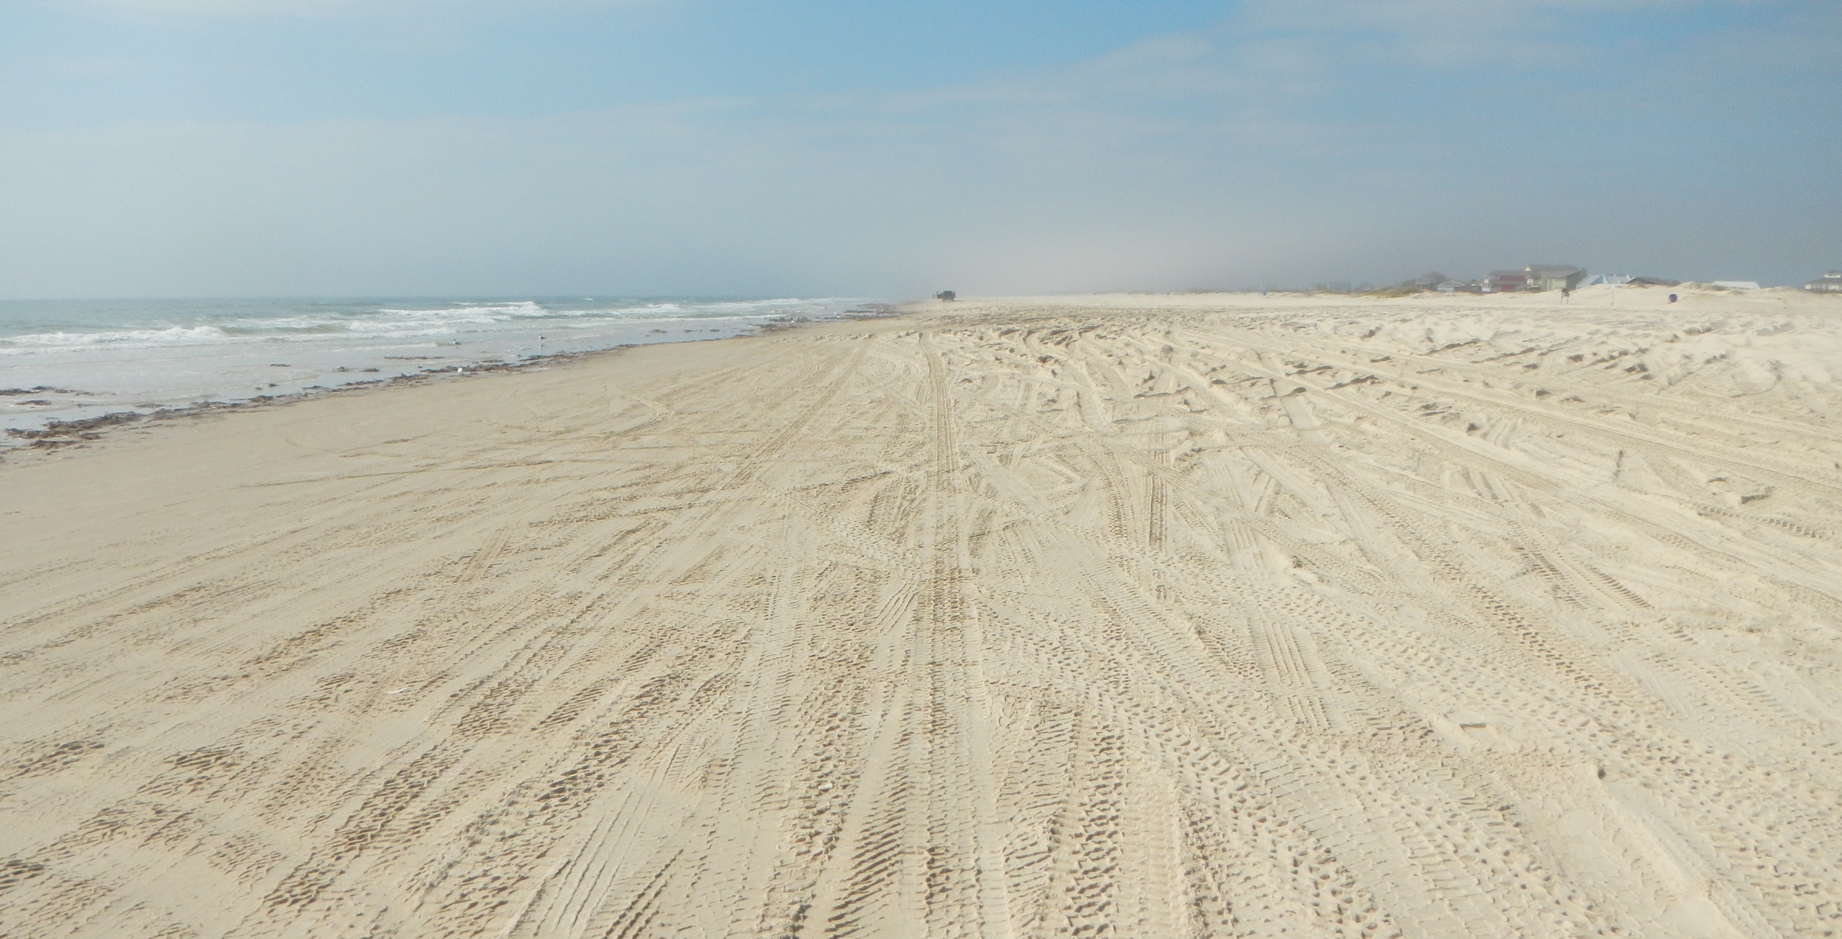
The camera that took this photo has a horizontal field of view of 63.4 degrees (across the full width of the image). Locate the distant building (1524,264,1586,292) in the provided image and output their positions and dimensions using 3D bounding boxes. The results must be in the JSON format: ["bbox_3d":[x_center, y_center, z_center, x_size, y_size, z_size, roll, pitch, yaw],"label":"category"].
[{"bbox_3d":[142.465,-42.285,335.000,8.600,7.000,10.800,-5,8,-34],"label":"distant building"}]

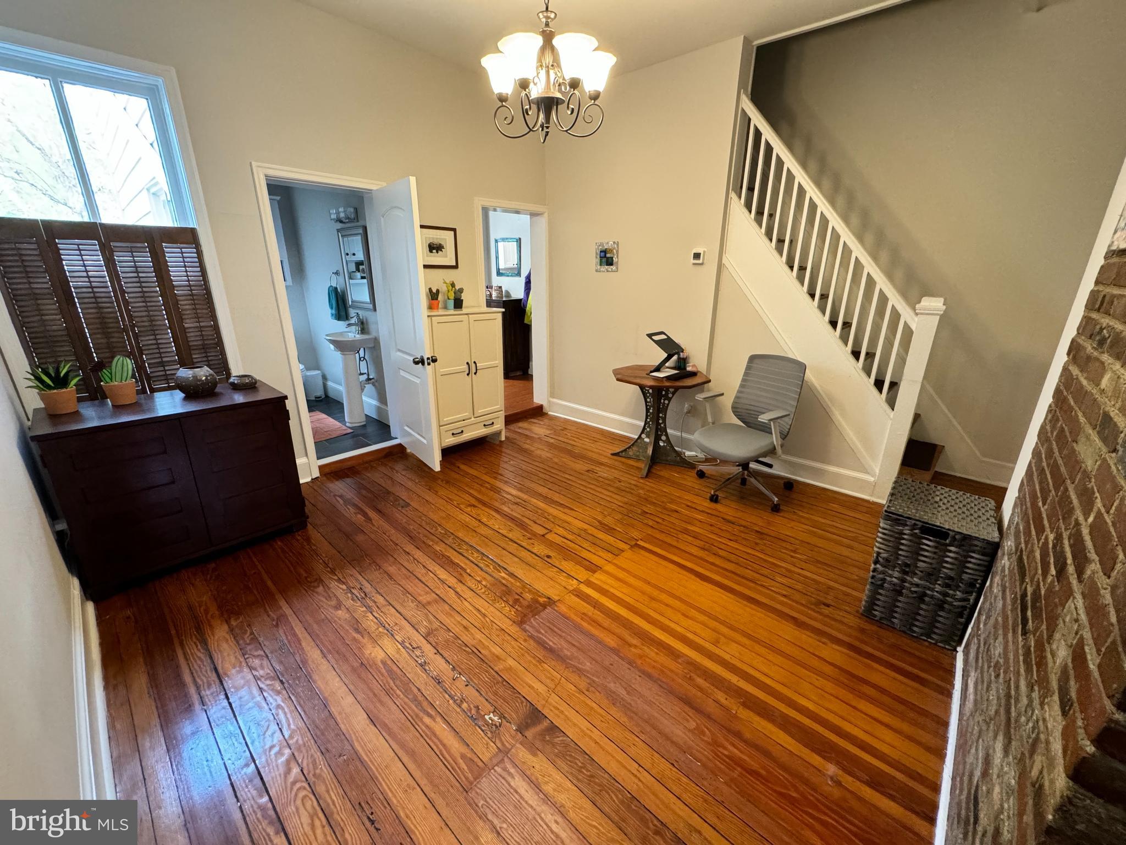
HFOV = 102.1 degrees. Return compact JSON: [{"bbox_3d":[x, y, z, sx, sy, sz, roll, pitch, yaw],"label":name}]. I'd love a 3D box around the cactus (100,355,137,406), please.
[{"bbox_3d":[-2.436,-0.230,2.495,0.125,0.266,0.138,17,25,40],"label":"cactus"}]

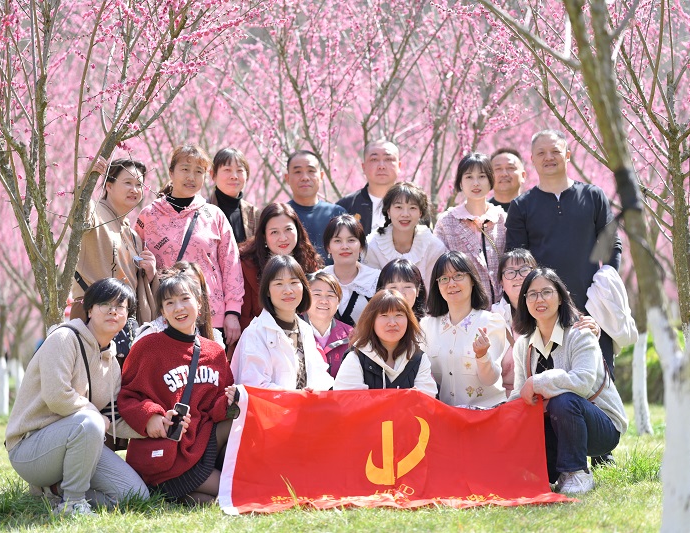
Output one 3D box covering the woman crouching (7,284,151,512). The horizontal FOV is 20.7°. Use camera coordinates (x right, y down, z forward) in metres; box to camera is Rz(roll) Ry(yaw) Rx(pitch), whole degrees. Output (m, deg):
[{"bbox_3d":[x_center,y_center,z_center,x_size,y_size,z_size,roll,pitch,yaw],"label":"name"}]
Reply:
[{"bbox_3d":[-1.159,0.565,8.150,0.520,1.020,0.680,1,-2,-43],"label":"woman crouching"}]

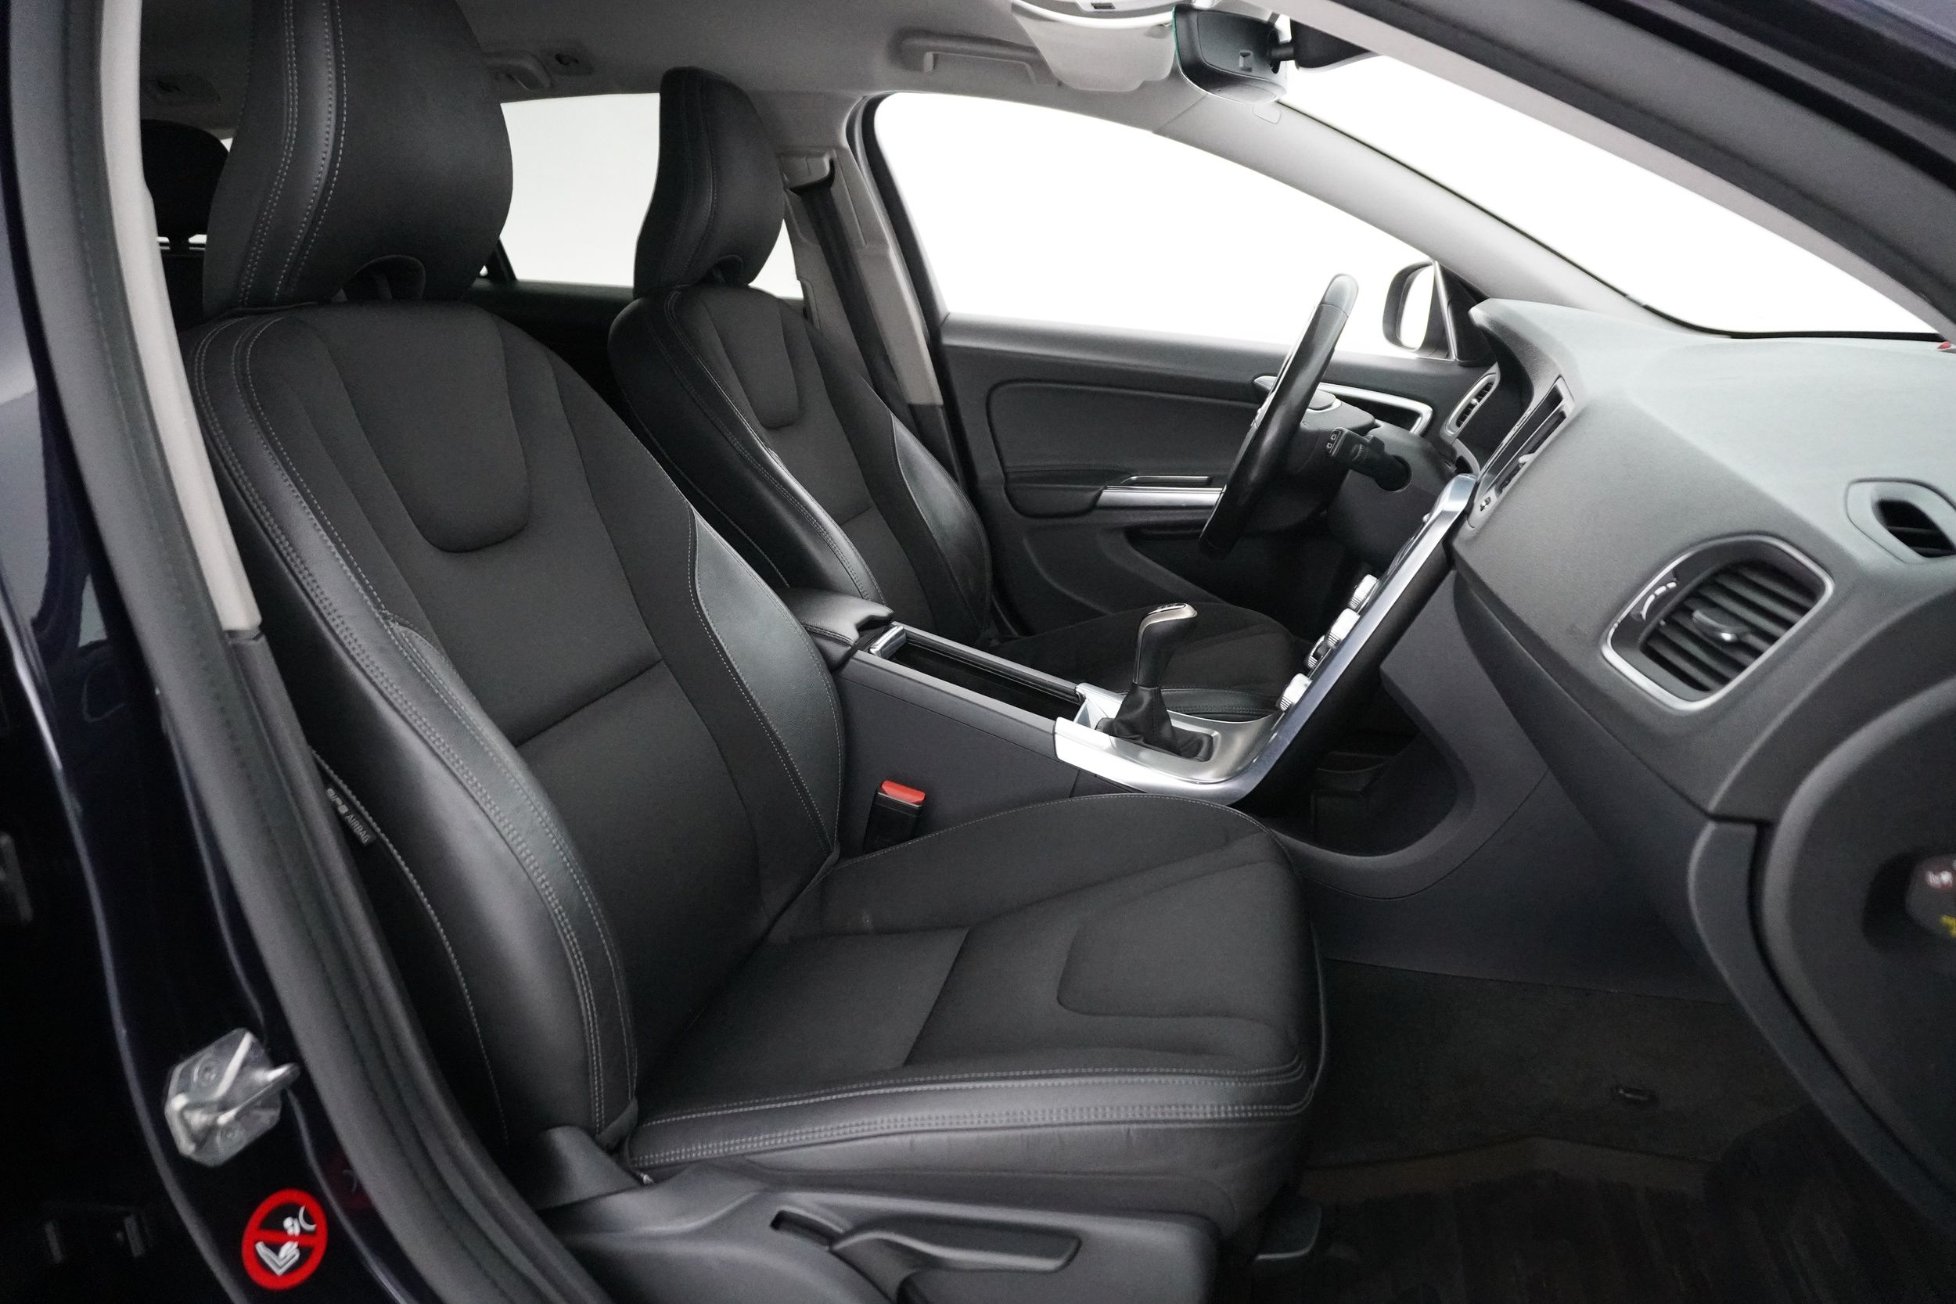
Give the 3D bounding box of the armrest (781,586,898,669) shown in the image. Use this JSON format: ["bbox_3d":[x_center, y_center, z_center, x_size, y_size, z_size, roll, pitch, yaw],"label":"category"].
[{"bbox_3d":[-0.235,-0.042,1.474,0.260,0.075,0.190,10,18,12],"label":"armrest"}]

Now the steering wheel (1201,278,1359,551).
[{"bbox_3d":[0.386,-0.291,1.640,0.100,0.380,0.380,27,21,6],"label":"steering wheel"}]

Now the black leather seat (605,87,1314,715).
[{"bbox_3d":[-0.017,-0.267,1.748,0.920,0.980,0.550,4,17,14],"label":"black leather seat"}]

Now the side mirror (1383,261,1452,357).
[{"bbox_3d":[0.736,-0.545,2.070,0.150,0.150,0.230,1,16,2],"label":"side mirror"}]

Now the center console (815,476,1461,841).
[{"bbox_3d":[0.100,-0.004,1.396,0.780,0.440,0.250,4,17,14],"label":"center console"}]

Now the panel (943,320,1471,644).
[{"bbox_3d":[0.384,-0.209,2.013,0.940,0.600,0.140,4,17,14],"label":"panel"}]

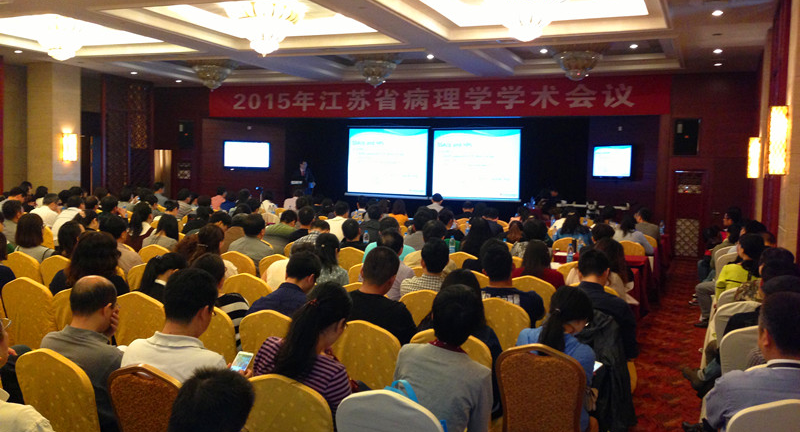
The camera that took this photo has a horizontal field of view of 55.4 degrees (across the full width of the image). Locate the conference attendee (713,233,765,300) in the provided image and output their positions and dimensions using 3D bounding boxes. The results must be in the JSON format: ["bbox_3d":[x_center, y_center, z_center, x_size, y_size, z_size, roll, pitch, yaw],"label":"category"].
[{"bbox_3d":[2.768,0.807,6.360,0.500,1.359,0.750,2,3,5],"label":"conference attendee"}]

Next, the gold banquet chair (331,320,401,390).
[{"bbox_3d":[-0.101,1.041,4.496,0.460,0.935,0.560,3,3,22],"label":"gold banquet chair"}]

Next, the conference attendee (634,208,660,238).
[{"bbox_3d":[3.636,0.554,11.508,0.500,1.364,0.750,2,3,10],"label":"conference attendee"}]

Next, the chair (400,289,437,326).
[{"bbox_3d":[0.288,0.990,5.643,0.460,0.935,0.560,3,3,22],"label":"chair"}]

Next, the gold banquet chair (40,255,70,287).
[{"bbox_3d":[-3.095,0.832,7.374,0.460,0.940,0.570,3,3,23],"label":"gold banquet chair"}]

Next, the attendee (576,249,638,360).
[{"bbox_3d":[1.423,0.860,5.362,0.520,1.280,0.760,3,3,22],"label":"attendee"}]

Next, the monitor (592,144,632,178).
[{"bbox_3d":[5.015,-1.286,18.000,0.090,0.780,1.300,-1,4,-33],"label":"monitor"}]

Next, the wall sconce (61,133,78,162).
[{"bbox_3d":[-8.070,-1.657,18.578,0.150,0.660,0.380,3,3,22],"label":"wall sconce"}]

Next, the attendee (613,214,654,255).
[{"bbox_3d":[3.304,0.626,10.791,0.520,1.260,0.740,3,3,22],"label":"attendee"}]

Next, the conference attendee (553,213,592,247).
[{"bbox_3d":[2.553,0.584,11.149,0.480,1.300,0.780,3,3,23],"label":"conference attendee"}]

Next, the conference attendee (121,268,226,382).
[{"bbox_3d":[-0.868,0.883,3.571,0.520,1.316,0.780,3,3,22],"label":"conference attendee"}]

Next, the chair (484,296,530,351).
[{"bbox_3d":[0.735,1.009,5.431,0.470,0.950,0.600,3,3,20],"label":"chair"}]

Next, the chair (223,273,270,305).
[{"bbox_3d":[-1.154,0.928,6.441,0.460,0.940,0.570,3,3,23],"label":"chair"}]

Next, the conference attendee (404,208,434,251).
[{"bbox_3d":[0.320,0.563,9.802,0.500,1.358,0.750,2,3,18],"label":"conference attendee"}]

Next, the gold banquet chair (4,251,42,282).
[{"bbox_3d":[-3.453,0.800,7.445,0.460,0.935,0.560,3,3,22],"label":"gold banquet chair"}]

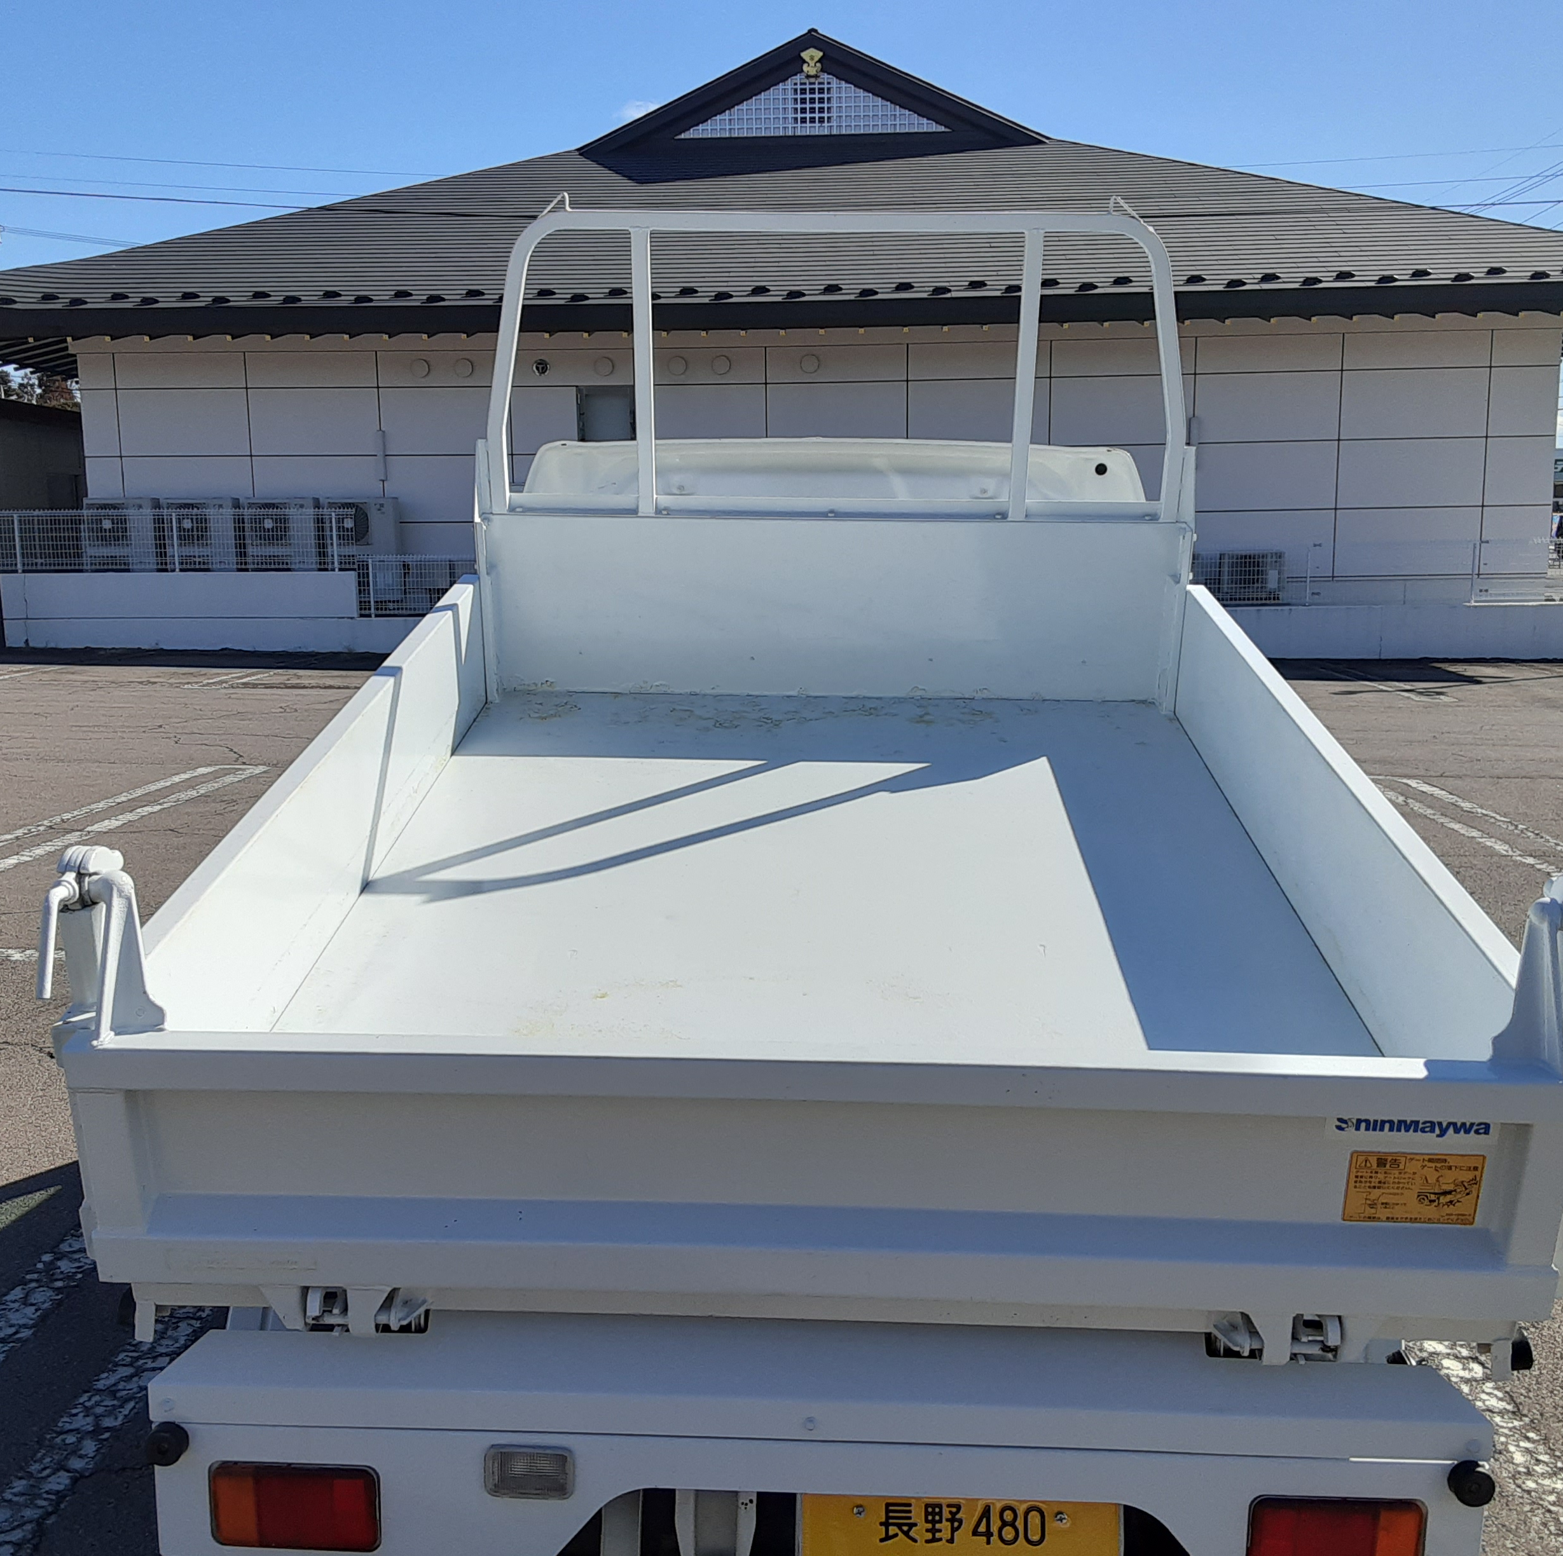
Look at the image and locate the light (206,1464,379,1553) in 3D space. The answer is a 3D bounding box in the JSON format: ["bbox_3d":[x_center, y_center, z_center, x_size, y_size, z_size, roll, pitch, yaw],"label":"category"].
[{"bbox_3d":[-0.495,0.741,1.670,0.170,0.093,0.045,1,9,2],"label":"light"}]

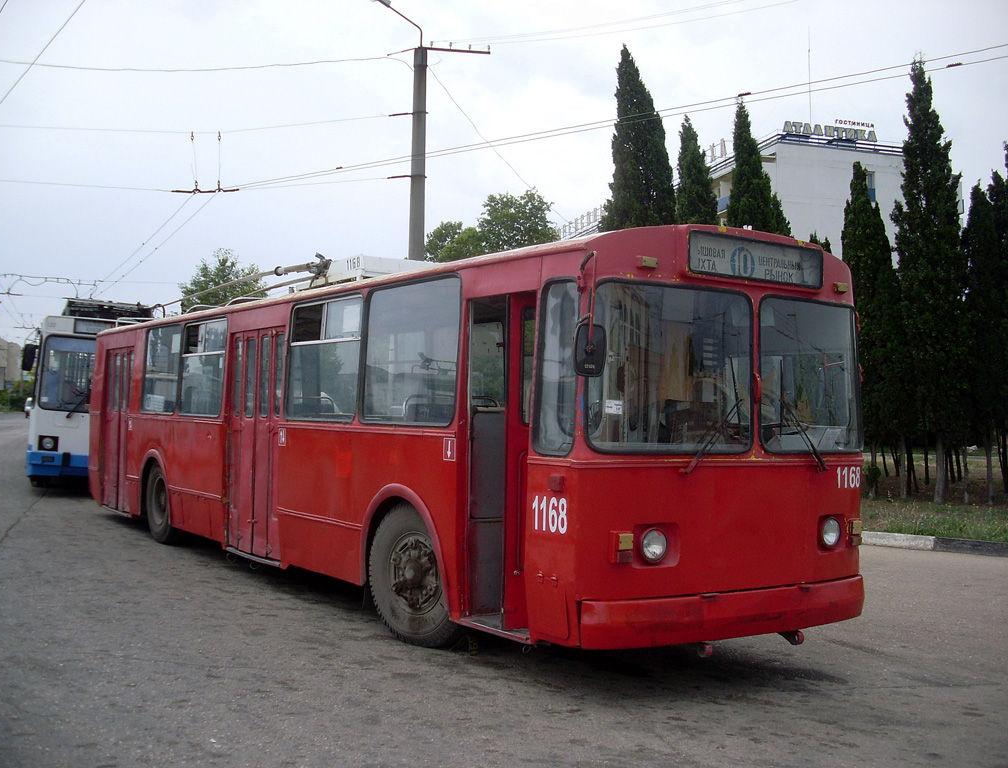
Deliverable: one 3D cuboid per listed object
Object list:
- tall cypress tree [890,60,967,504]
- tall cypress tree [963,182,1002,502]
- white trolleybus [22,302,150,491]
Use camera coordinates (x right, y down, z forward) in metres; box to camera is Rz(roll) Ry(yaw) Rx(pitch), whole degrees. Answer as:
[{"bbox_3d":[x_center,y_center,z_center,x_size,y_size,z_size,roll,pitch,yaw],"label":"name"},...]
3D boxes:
[{"bbox_3d":[7.062,-1.697,18.700,1.270,7.370,1.270,0,-1,21],"label":"tall cypress tree"},{"bbox_3d":[8.045,-0.689,18.900,0.850,5.397,0.850,0,-1,23],"label":"tall cypress tree"},{"bbox_3d":[-8.750,0.291,24.401,2.500,3.400,11.700,3,-1,-21],"label":"white trolleybus"}]

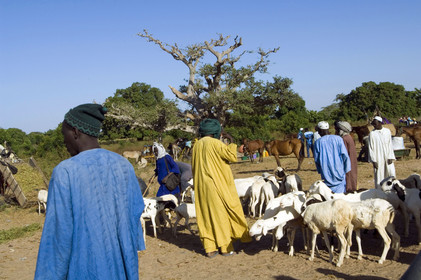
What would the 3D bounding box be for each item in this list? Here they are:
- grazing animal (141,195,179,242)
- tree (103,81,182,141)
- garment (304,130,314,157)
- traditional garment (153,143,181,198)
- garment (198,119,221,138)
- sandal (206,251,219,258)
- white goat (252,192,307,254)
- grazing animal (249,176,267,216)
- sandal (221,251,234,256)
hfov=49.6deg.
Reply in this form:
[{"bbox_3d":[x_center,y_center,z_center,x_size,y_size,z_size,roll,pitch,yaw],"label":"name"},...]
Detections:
[{"bbox_3d":[-0.932,1.241,7.421,1.000,0.730,0.300,-5,0,-39],"label":"grazing animal"},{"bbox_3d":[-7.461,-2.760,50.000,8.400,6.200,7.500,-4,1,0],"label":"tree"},{"bbox_3d":[5.757,0.233,26.500,0.520,1.500,0.360,-5,0,8],"label":"garment"},{"bbox_3d":[-0.845,0.586,8.750,0.450,1.060,0.430,-5,0,-27],"label":"traditional garment"},{"bbox_3d":[0.000,-0.151,6.080,0.250,0.250,0.270,-5,0,11],"label":"garment"},{"bbox_3d":[0.031,1.513,6.080,0.100,0.070,0.270,-3,1,25],"label":"sandal"},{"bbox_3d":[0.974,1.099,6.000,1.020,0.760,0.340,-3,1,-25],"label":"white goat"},{"bbox_3d":[0.939,1.090,8.951,0.320,0.740,0.980,-5,0,6],"label":"grazing animal"},{"bbox_3d":[0.224,1.478,6.020,0.100,0.070,0.260,-5,0,40],"label":"sandal"}]

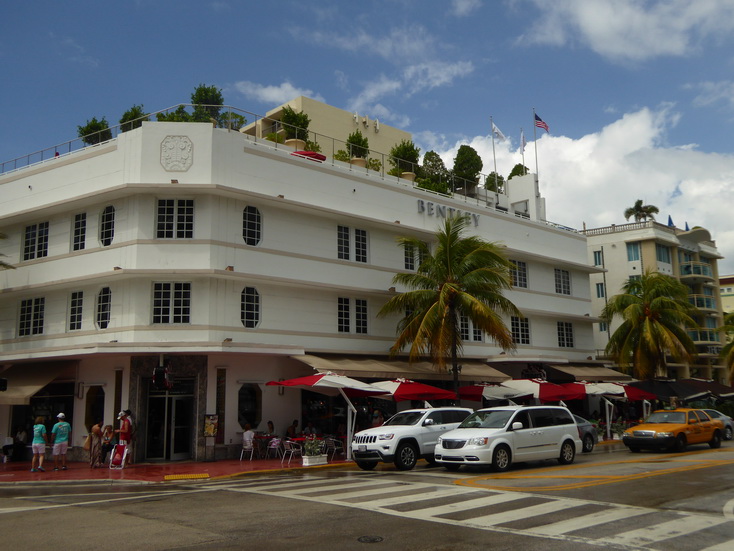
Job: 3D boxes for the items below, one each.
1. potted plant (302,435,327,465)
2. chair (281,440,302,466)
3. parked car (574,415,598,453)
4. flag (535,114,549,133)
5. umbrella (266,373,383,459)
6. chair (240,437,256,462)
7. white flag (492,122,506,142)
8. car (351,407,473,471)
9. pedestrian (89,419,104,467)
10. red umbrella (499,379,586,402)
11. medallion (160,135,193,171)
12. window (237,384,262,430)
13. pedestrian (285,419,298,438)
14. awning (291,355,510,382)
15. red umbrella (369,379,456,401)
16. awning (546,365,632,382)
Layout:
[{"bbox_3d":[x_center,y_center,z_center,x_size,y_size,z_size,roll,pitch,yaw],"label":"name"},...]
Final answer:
[{"bbox_3d":[-1.581,5.311,21.401,0.800,0.970,0.380,8,-14,-42],"label":"potted plant"},{"bbox_3d":[-2.371,5.540,22.073,0.570,0.770,0.560,8,-14,-42],"label":"chair"},{"bbox_3d":[6.625,5.808,25.817,4.720,1.460,1.830,8,-14,-41],"label":"parked car"},{"bbox_3d":[10.032,-8.716,40.173,0.900,1.110,0.300,-5,-11,20],"label":"flag"},{"bbox_3d":[-1.361,4.814,23.998,3.050,2.820,3.200,8,-14,-41],"label":"umbrella"},{"bbox_3d":[-3.941,5.823,23.621,0.520,0.800,0.530,-8,-13,33],"label":"chair"},{"bbox_3d":[7.931,-8.559,41.900,0.950,1.150,0.300,-4,-11,18],"label":"white flag"},{"bbox_3d":[1.722,5.191,22.308,4.820,1.760,1.960,8,-14,-41],"label":"car"},{"bbox_3d":[-8.876,5.519,23.109,0.400,1.600,0.480,8,-14,-41],"label":"pedestrian"},{"bbox_3d":[7.732,6.221,32.416,3.000,2.774,2.850,8,-14,-42],"label":"red umbrella"},{"bbox_3d":[-6.717,-4.320,24.746,1.130,1.340,0.080,0,-11,-5],"label":"medallion"},{"bbox_3d":[-4.132,4.640,24.682,1.020,1.612,0.130,8,-14,-42],"label":"window"},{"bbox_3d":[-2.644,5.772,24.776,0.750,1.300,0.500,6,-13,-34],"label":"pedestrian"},{"bbox_3d":[2.126,4.224,31.561,12.600,1.000,1.650,8,-14,-41],"label":"awning"},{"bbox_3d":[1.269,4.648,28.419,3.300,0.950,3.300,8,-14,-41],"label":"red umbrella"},{"bbox_3d":[11.961,5.195,37.163,5.600,0.930,1.550,8,-14,-41],"label":"awning"}]

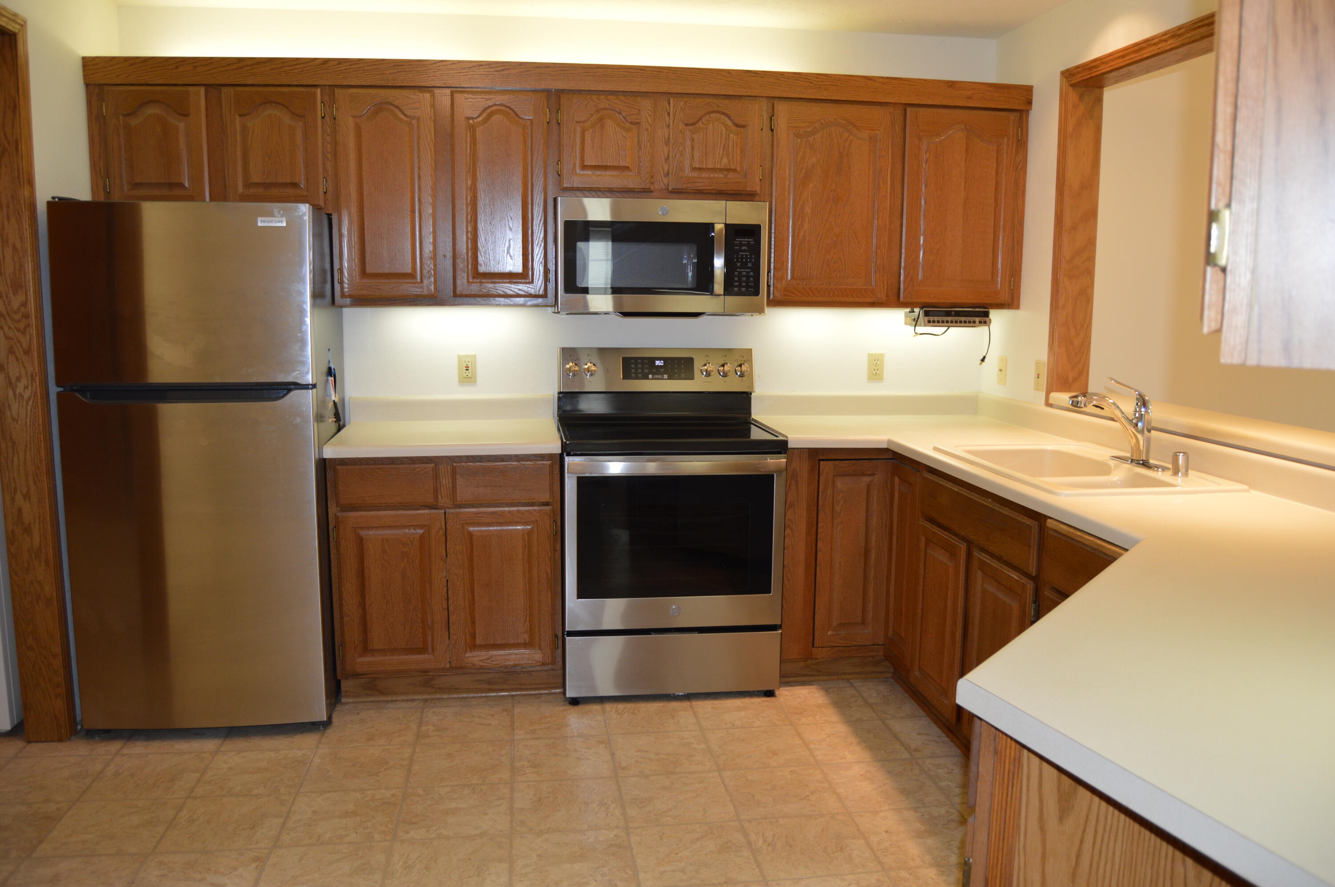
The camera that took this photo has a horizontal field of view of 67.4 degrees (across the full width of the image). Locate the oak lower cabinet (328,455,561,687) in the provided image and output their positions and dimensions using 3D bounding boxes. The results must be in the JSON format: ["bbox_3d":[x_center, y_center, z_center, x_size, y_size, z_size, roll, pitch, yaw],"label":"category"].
[{"bbox_3d":[-0.785,0.430,3.714,0.766,0.879,0.618,-1,8,-7],"label":"oak lower cabinet"}]

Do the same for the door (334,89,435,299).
[{"bbox_3d":[-0.969,-0.860,3.464,0.333,0.708,0.022,-1,8,-8],"label":"door"}]

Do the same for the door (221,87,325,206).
[{"bbox_3d":[-1.335,-1.001,3.397,0.323,0.400,0.022,-1,8,-8],"label":"door"}]

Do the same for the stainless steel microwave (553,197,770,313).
[{"bbox_3d":[-0.031,-0.691,3.764,0.755,0.406,0.400,-1,8,-7],"label":"stainless steel microwave"}]

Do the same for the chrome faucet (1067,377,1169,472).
[{"bbox_3d":[1.308,-0.064,2.952,0.270,0.262,0.250,-1,8,-7],"label":"chrome faucet"}]

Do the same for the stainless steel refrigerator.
[{"bbox_3d":[-1.492,0.068,3.405,0.727,1.670,0.750,-1,8,-7],"label":"stainless steel refrigerator"}]

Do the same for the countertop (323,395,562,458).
[{"bbox_3d":[-0.785,-0.074,3.632,0.775,0.142,0.641,-1,8,-7],"label":"countertop"}]

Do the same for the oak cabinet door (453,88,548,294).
[{"bbox_3d":[-0.587,-0.868,3.514,0.331,0.708,0.022,-1,8,-8],"label":"oak cabinet door"}]

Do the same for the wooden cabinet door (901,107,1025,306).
[{"bbox_3d":[1.092,-0.884,3.741,0.443,0.708,0.022,-1,8,-8],"label":"wooden cabinet door"}]

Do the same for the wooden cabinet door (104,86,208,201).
[{"bbox_3d":[-1.704,-0.990,3.353,0.321,0.400,0.022,-1,8,-8],"label":"wooden cabinet door"}]

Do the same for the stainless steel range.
[{"bbox_3d":[-0.007,0.268,3.710,0.758,1.212,0.715,-1,8,-7],"label":"stainless steel range"}]

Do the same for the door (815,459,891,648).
[{"bbox_3d":[0.657,0.394,3.569,0.263,0.679,0.022,-1,8,-8],"label":"door"}]

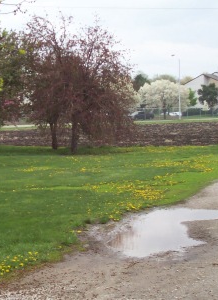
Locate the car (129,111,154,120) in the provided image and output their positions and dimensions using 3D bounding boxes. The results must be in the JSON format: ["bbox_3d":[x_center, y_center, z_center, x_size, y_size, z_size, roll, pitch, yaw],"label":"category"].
[{"bbox_3d":[5.570,-5.870,111.000,4.450,1.480,1.780,-3,4,-31],"label":"car"}]

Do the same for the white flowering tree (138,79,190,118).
[{"bbox_3d":[9.740,-9.060,115.000,9.200,7.300,8.600,-1,4,0],"label":"white flowering tree"}]

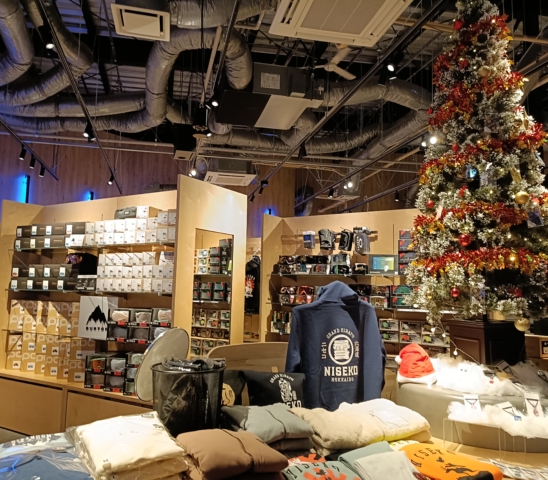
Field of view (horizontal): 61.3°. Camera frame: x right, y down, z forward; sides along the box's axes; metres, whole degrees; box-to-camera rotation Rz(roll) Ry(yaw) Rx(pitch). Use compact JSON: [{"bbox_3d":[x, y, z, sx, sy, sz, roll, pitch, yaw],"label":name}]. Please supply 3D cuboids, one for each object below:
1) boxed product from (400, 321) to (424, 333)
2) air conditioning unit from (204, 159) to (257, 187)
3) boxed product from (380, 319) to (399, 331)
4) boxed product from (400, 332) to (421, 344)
[{"bbox_3d":[1.417,0.892,4.742,0.199,0.109,0.120,-2,-7,31],"label":"boxed product"},{"bbox_3d":[-0.890,-1.366,9.311,0.950,0.300,0.950,2,-6,-14],"label":"air conditioning unit"},{"bbox_3d":[1.230,0.896,4.853,0.199,0.108,0.120,-2,-7,31],"label":"boxed product"},{"bbox_3d":[1.415,1.002,4.730,0.199,0.111,0.120,-2,-7,31],"label":"boxed product"}]

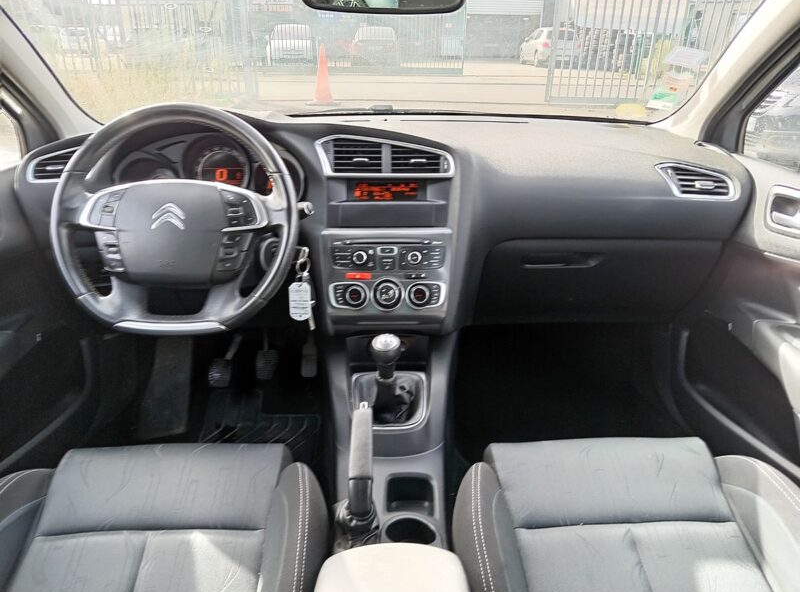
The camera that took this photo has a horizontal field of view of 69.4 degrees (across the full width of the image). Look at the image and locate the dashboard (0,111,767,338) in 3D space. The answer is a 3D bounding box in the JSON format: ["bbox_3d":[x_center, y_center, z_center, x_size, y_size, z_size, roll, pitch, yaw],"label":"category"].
[{"bbox_3d":[-0.030,-0.190,1.225,1.450,0.430,0.530,0,25,0],"label":"dashboard"}]

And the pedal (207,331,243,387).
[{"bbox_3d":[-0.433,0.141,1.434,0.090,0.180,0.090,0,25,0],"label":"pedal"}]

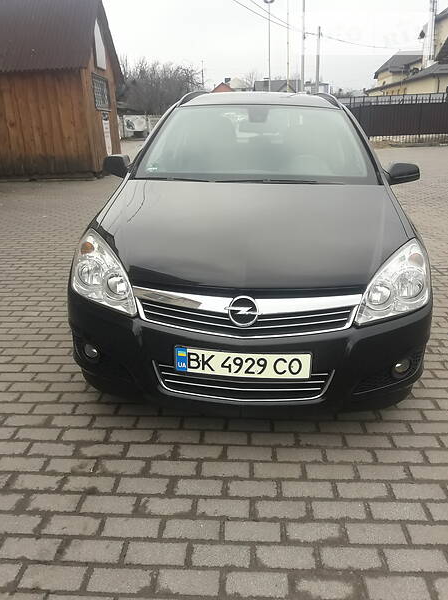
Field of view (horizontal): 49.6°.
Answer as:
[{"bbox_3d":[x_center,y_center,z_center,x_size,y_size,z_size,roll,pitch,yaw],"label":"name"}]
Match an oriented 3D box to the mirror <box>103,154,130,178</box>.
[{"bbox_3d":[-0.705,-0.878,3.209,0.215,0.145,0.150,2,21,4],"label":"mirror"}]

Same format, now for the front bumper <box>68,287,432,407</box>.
[{"bbox_3d":[0.094,0.159,2.118,1.680,0.540,0.540,2,21,4],"label":"front bumper"}]

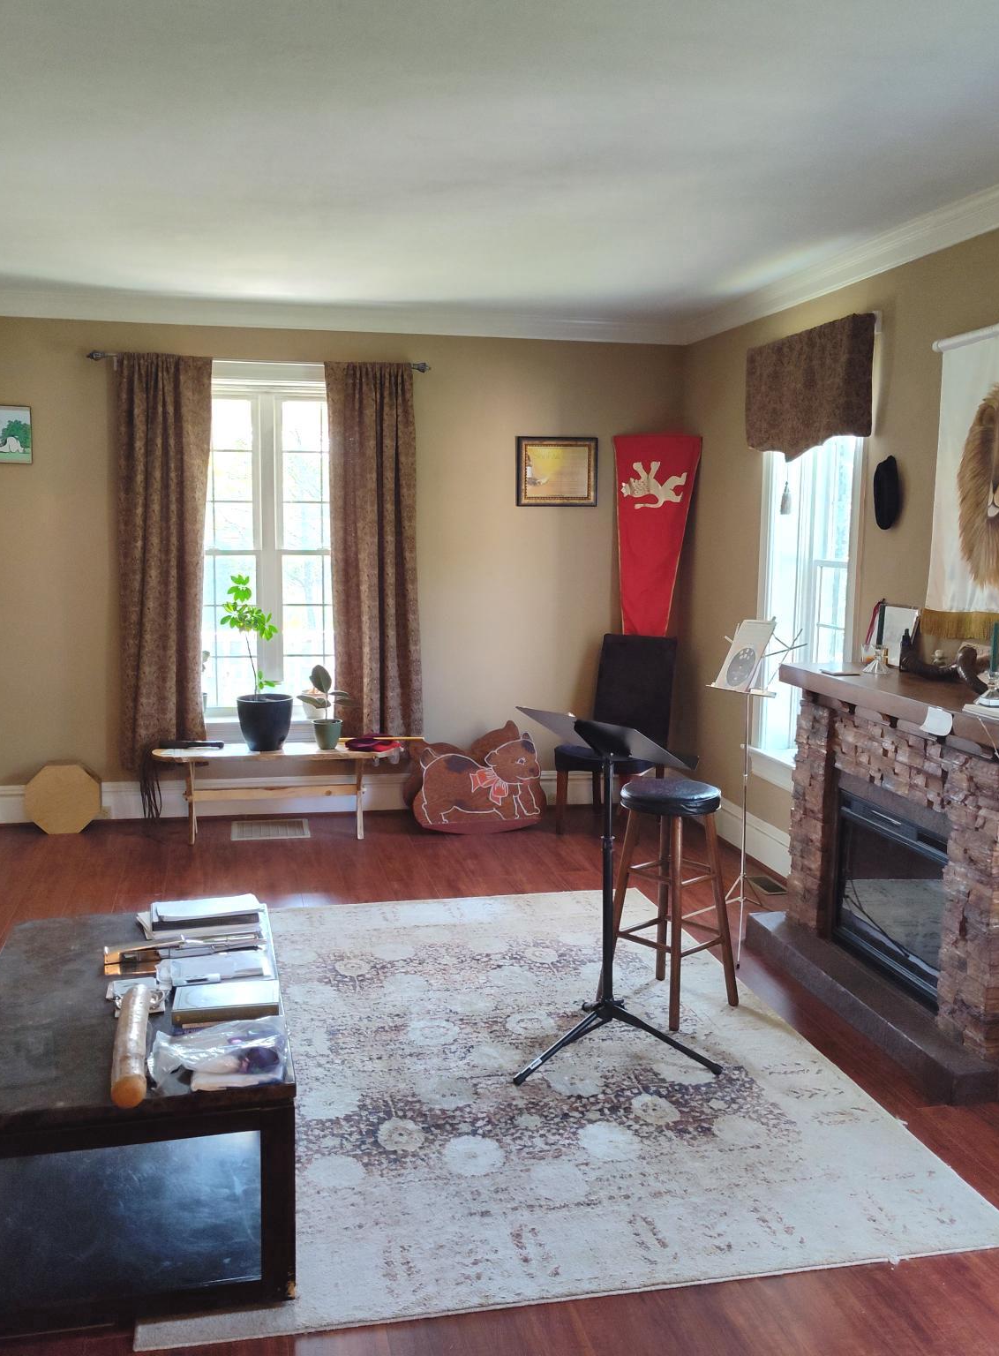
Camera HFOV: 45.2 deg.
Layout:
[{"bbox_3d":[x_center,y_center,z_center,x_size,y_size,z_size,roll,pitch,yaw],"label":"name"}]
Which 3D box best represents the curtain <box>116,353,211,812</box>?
[{"bbox_3d":[-1.746,-0.562,6.249,0.500,2.170,0.110,-1,8,-12],"label":"curtain"}]

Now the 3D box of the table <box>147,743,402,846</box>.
[{"bbox_3d":[-1.140,0.583,6.180,1.230,0.440,0.360,-1,8,-13],"label":"table"}]

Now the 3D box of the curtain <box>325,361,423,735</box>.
[{"bbox_3d":[-0.668,-0.603,6.480,0.535,2.140,0.110,-1,8,-12],"label":"curtain"}]

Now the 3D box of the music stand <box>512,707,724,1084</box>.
[{"bbox_3d":[0.323,0.638,3.630,0.640,1.035,0.620,8,10,43],"label":"music stand"}]

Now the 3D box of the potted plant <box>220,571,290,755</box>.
[{"bbox_3d":[-1.229,-0.078,6.102,0.350,0.880,0.310,-1,8,-13],"label":"potted plant"}]

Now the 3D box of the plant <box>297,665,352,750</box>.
[{"bbox_3d":[-0.896,0.148,6.177,0.290,0.430,0.250,-1,8,-13],"label":"plant"}]

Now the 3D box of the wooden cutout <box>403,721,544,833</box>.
[{"bbox_3d":[-0.135,0.530,6.349,0.710,0.530,0.330,-1,8,-13],"label":"wooden cutout"}]

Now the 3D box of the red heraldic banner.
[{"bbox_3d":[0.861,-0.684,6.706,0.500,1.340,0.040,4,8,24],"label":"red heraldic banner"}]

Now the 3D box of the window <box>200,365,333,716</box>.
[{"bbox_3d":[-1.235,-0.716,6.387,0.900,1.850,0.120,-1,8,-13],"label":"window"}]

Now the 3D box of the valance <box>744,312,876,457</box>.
[{"bbox_3d":[1.335,-1.221,5.246,0.110,0.553,1.000,-1,8,-12],"label":"valance"}]

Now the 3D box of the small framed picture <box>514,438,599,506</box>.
[{"bbox_3d":[0.323,-1.139,6.652,0.462,0.380,0.030,-1,8,-13],"label":"small framed picture"}]

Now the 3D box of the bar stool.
[{"bbox_3d":[0.577,0.750,4.104,0.360,0.735,0.360,-1,8,-12],"label":"bar stool"}]

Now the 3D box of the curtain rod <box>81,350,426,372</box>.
[{"bbox_3d":[-1.230,-1.633,6.215,1.740,0.055,0.080,-1,8,-12],"label":"curtain rod"}]

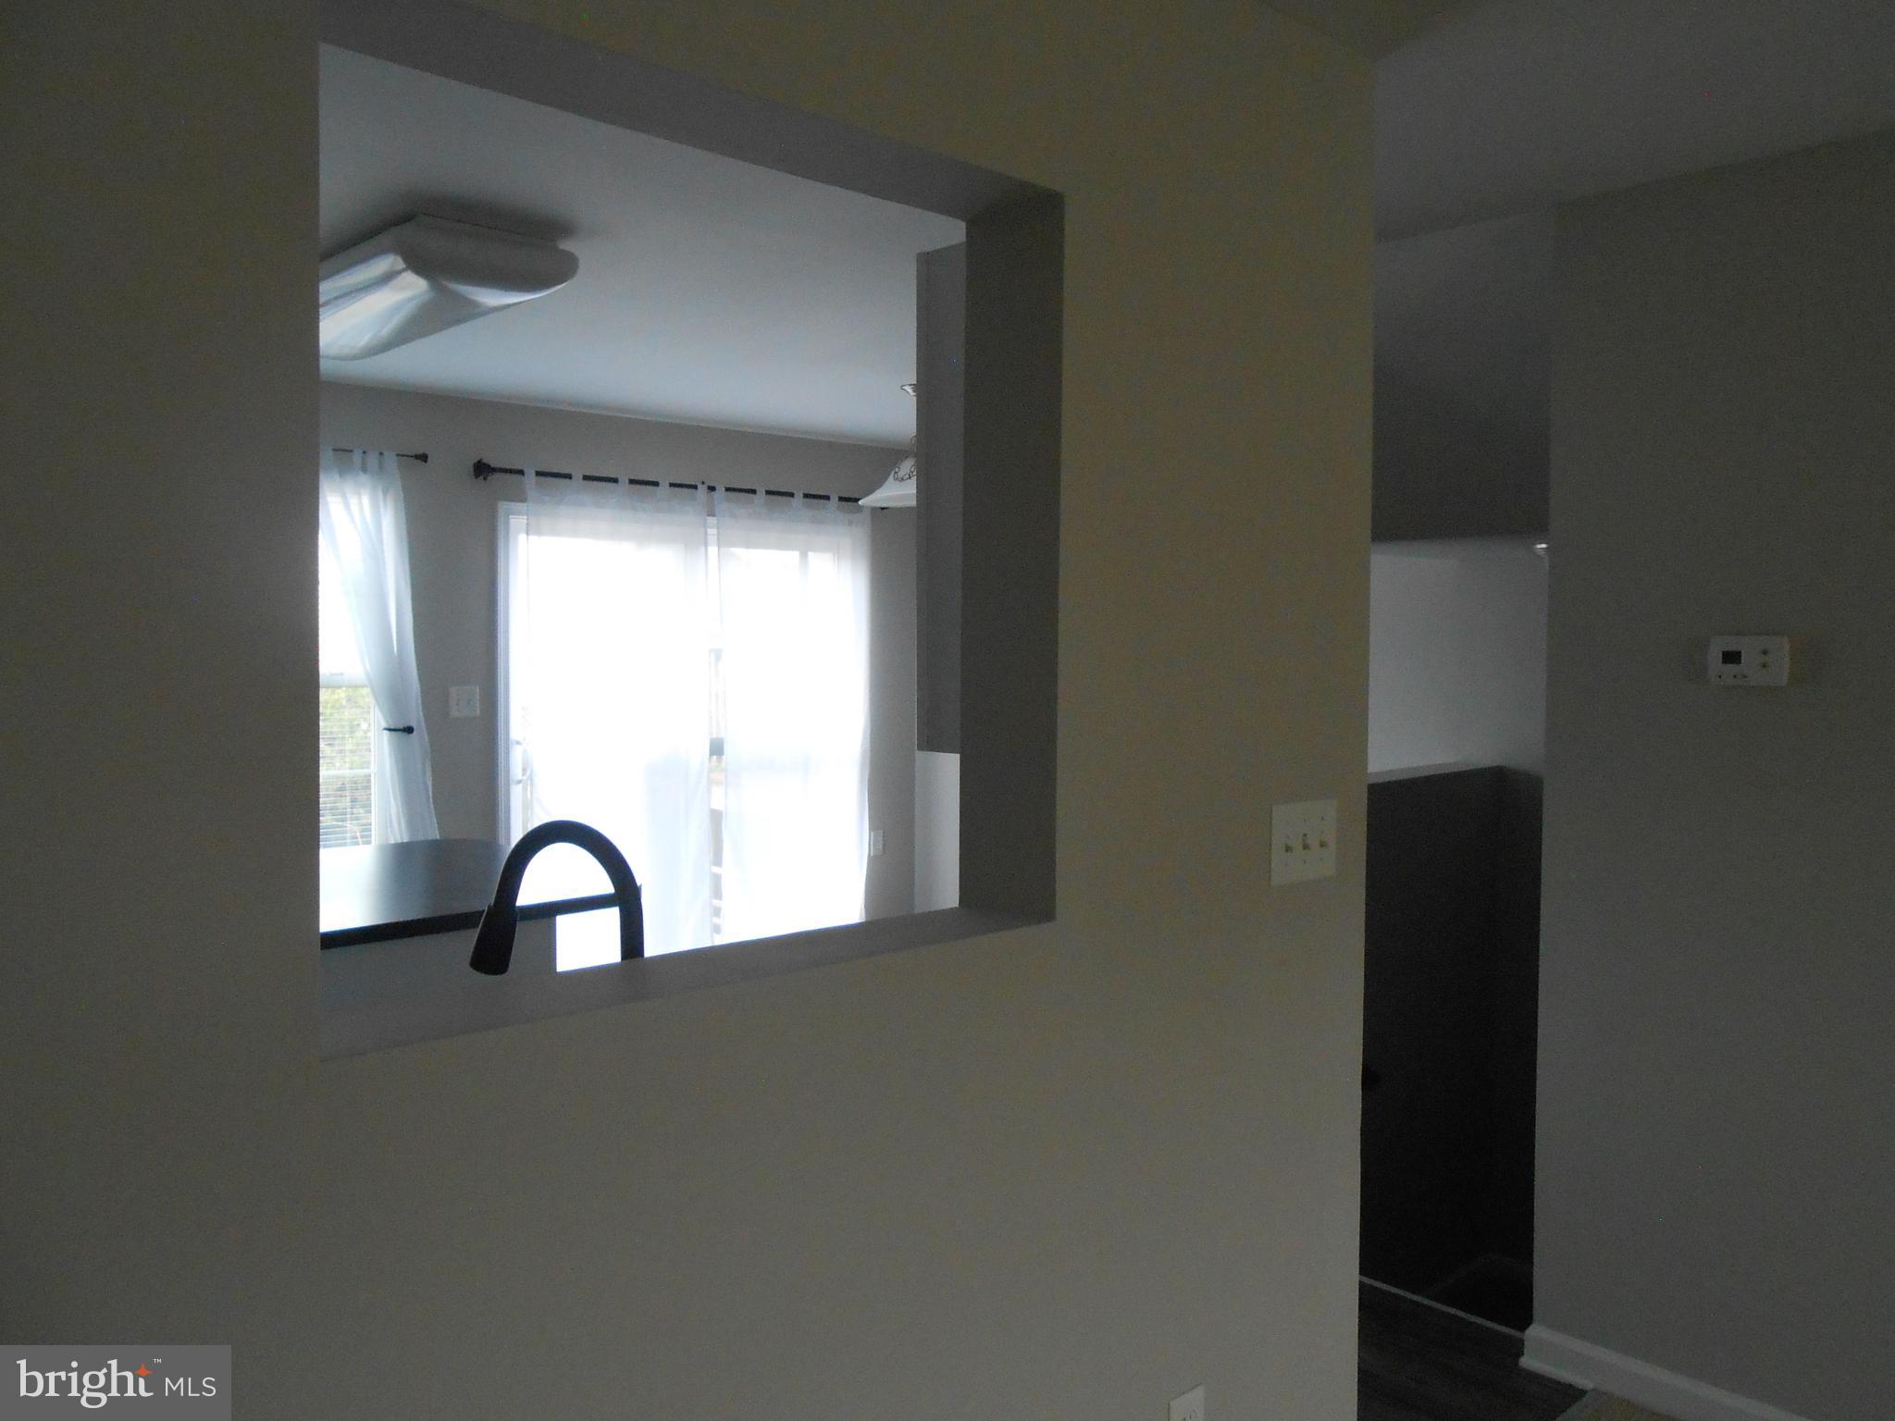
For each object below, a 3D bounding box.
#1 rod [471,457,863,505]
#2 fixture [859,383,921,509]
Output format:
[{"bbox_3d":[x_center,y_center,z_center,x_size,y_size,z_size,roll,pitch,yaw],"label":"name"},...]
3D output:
[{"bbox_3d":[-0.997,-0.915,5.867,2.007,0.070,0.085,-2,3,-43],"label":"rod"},{"bbox_3d":[-0.095,-0.926,5.019,0.420,0.425,0.420,0,3,0],"label":"fixture"}]

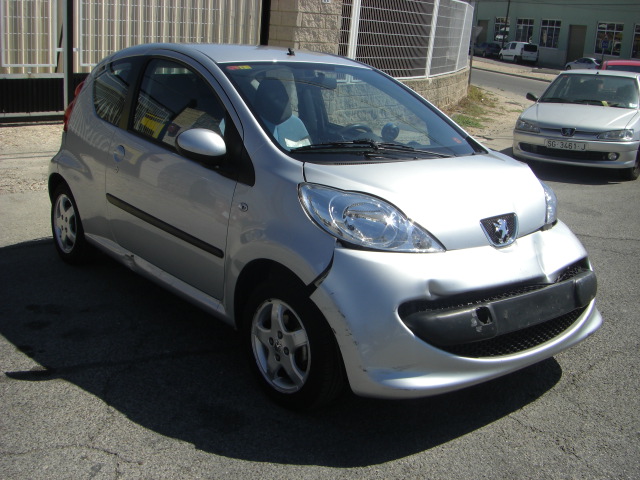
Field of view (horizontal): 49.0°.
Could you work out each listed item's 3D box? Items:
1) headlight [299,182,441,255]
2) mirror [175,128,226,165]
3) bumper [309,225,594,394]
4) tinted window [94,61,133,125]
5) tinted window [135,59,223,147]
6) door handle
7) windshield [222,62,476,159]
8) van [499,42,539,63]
[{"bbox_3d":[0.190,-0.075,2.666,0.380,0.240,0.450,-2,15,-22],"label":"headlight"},{"bbox_3d":[-0.491,-0.384,2.919,0.220,0.170,0.130,-8,18,-39],"label":"mirror"},{"bbox_3d":[0.717,0.248,2.969,1.550,0.520,0.460,-8,18,-39],"label":"bumper"},{"bbox_3d":[-1.161,-0.828,3.947,0.110,0.360,0.600,8,9,-36],"label":"tinted window"},{"bbox_3d":[-0.669,-0.644,3.370,0.110,0.390,0.940,10,7,-42],"label":"tinted window"},{"bbox_3d":[-1.054,-0.457,3.707,0.045,0.090,0.130,-8,18,-39],"label":"door handle"},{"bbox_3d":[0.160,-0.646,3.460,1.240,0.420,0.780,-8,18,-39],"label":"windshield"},{"bbox_3d":[19.333,-18.251,68.500,1.800,1.860,4.400,-1,17,-16],"label":"van"}]

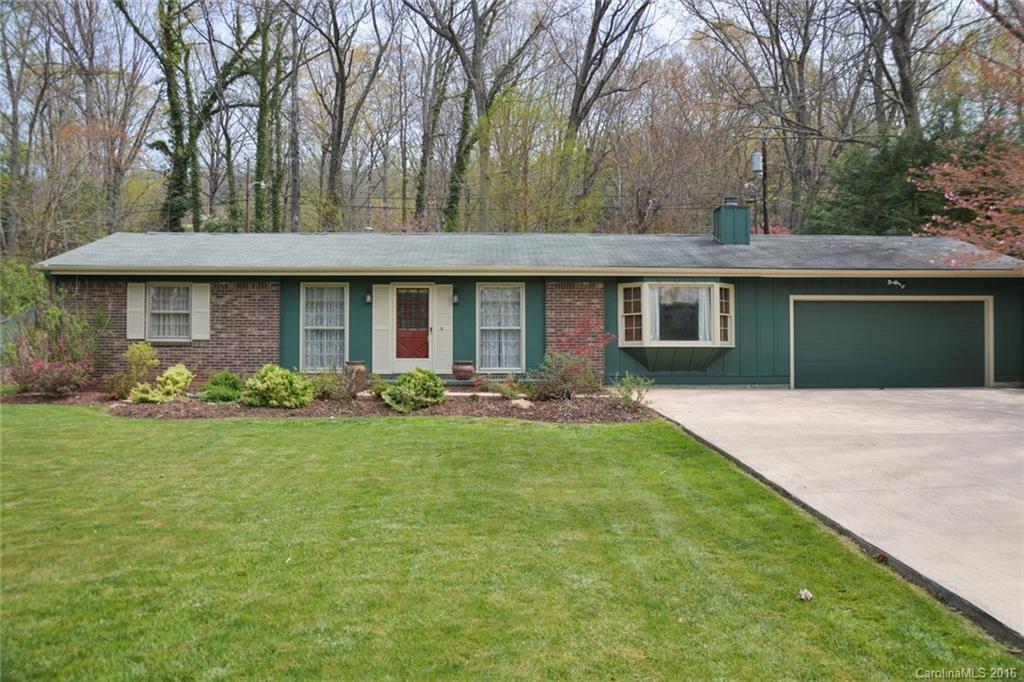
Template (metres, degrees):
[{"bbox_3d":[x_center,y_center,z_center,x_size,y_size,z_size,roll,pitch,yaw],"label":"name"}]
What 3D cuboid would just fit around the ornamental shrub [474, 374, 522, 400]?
[{"bbox_3d":[-0.274,0.926,15.600,0.975,0.491,0.750,0,0,0],"label":"ornamental shrub"}]

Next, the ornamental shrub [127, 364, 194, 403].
[{"bbox_3d":[-7.122,0.860,15.600,1.341,0.784,1.050,0,0,0],"label":"ornamental shrub"}]

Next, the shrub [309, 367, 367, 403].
[{"bbox_3d":[-3.458,0.859,15.300,1.196,0.661,1.000,0,0,0],"label":"shrub"}]

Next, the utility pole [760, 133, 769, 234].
[{"bbox_3d":[11.500,-4.327,35.000,0.270,10.356,0.270,0,0,0],"label":"utility pole"}]

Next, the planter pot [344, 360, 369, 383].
[{"bbox_3d":[-3.443,0.702,17.000,0.531,0.509,0.530,0,-1,0],"label":"planter pot"}]

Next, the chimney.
[{"bbox_3d":[5.880,-3.190,20.500,0.790,1.300,0.640,0,0,-1],"label":"chimney"}]

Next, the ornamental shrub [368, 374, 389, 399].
[{"bbox_3d":[-2.779,0.949,16.100,0.461,0.492,0.440,0,0,-1],"label":"ornamental shrub"}]

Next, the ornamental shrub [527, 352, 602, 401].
[{"bbox_3d":[1.067,0.724,15.900,1.533,0.971,1.200,0,0,-1],"label":"ornamental shrub"}]

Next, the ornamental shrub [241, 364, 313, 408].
[{"bbox_3d":[-4.525,0.850,14.750,1.383,0.797,1.150,0,0,-1],"label":"ornamental shrub"}]

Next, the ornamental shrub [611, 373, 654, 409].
[{"bbox_3d":[2.245,0.885,14.300,0.820,0.634,0.750,0,0,0],"label":"ornamental shrub"}]

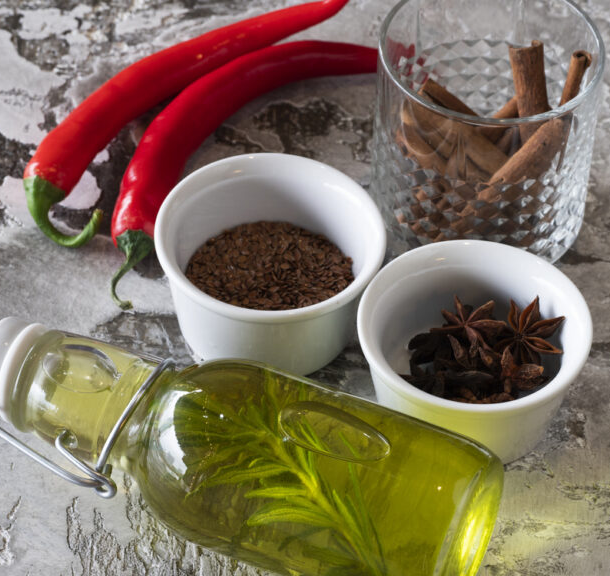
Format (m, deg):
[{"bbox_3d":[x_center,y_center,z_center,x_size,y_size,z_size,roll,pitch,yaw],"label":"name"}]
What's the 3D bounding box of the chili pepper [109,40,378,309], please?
[{"bbox_3d":[-0.032,-0.059,1.060,0.060,0.024,0.180,32,53,24],"label":"chili pepper"}]

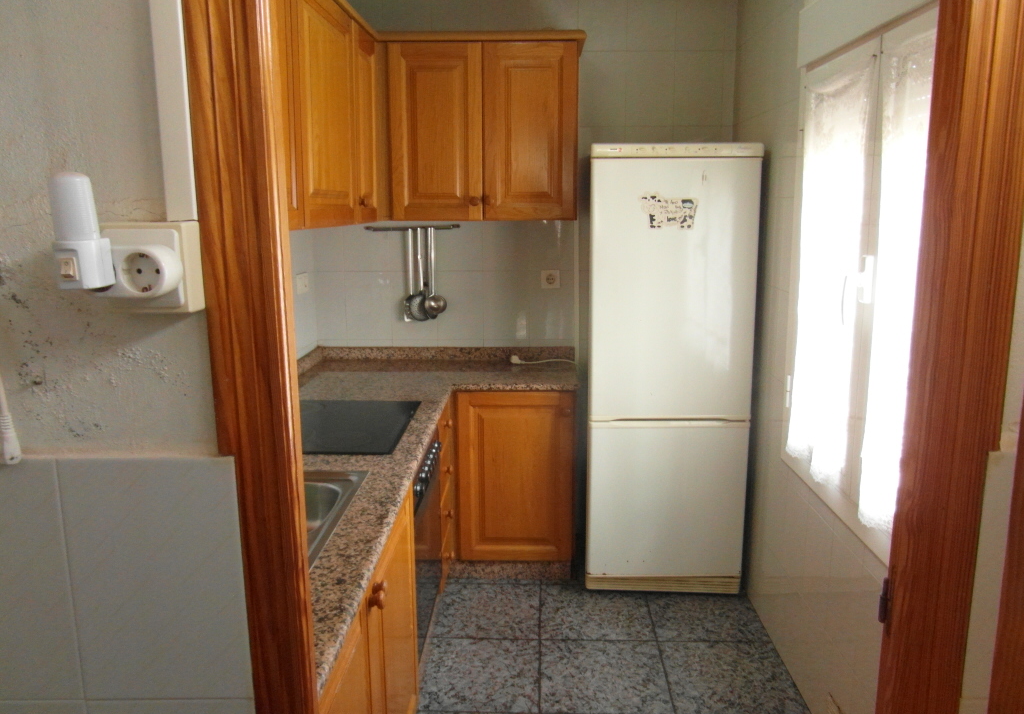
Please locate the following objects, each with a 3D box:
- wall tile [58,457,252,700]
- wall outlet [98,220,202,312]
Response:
[{"bbox_3d":[-0.406,0.257,0.821,0.203,0.298,0.012,0,10,2],"label":"wall tile"},{"bbox_3d":[-0.369,-0.091,0.725,0.090,0.088,0.050,0,10,2],"label":"wall outlet"}]

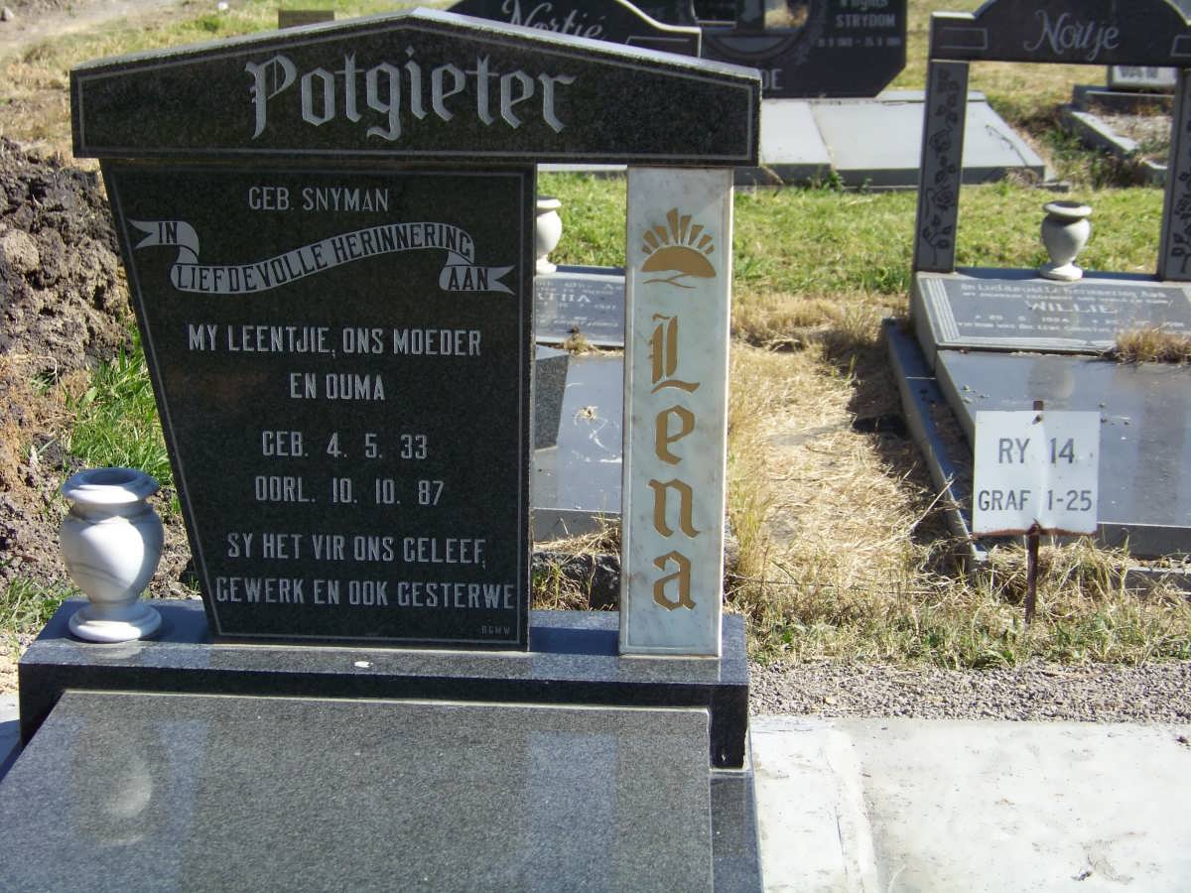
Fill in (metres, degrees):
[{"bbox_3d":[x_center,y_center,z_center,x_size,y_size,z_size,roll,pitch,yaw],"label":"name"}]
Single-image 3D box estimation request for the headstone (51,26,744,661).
[{"bbox_3d":[-0.228,-0.143,3.134,0.865,0.840,0.088,1,18,2],"label":"headstone"}]

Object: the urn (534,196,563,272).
[{"bbox_3d":[-0.149,-0.543,6.200,0.128,0.180,0.128,1,18,2],"label":"urn"}]

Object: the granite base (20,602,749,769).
[{"bbox_3d":[-0.266,0.306,3.170,0.925,0.114,0.245,1,17,3],"label":"granite base"}]

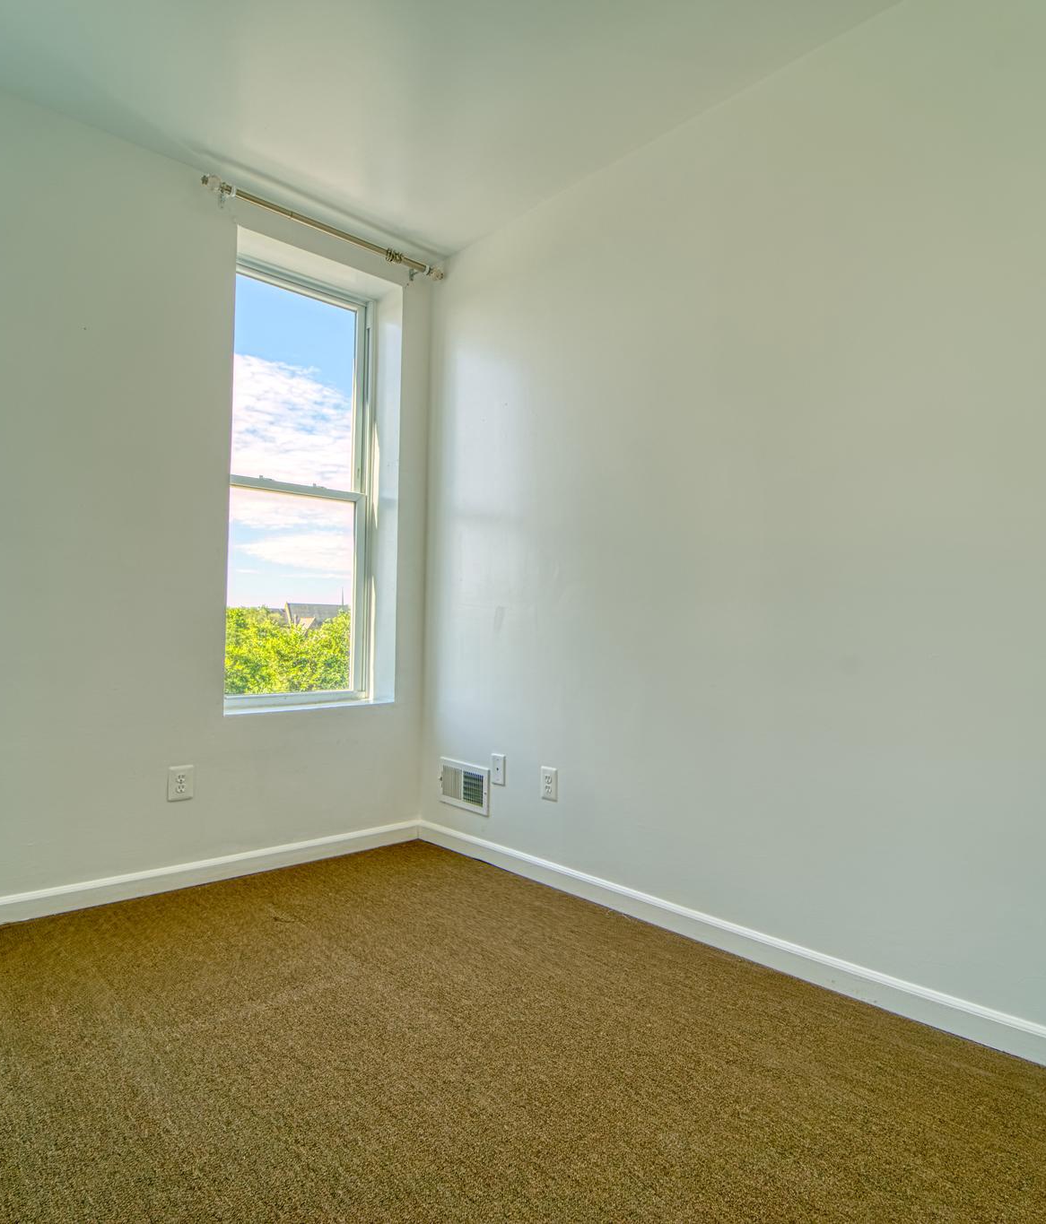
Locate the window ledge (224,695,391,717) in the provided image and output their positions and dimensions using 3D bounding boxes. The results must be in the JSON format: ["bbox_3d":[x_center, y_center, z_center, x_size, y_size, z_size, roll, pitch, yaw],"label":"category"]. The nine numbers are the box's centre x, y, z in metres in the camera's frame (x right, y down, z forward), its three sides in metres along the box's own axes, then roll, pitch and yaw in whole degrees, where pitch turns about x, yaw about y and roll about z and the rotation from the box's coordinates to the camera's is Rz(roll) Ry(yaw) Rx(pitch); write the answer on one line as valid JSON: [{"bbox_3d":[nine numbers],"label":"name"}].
[{"bbox_3d":[-0.964,0.429,3.196,0.775,0.040,0.200,3,-3,-40],"label":"window ledge"}]

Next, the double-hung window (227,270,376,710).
[{"bbox_3d":[-1.043,-0.562,3.336,0.720,1.970,0.090,3,-3,-40],"label":"double-hung window"}]

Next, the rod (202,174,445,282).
[{"bbox_3d":[-0.841,-1.654,3.156,1.110,0.062,0.110,3,-3,-40],"label":"rod"}]

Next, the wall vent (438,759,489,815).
[{"bbox_3d":[-0.261,0.779,3.194,0.025,0.203,0.345,3,-3,-43],"label":"wall vent"}]

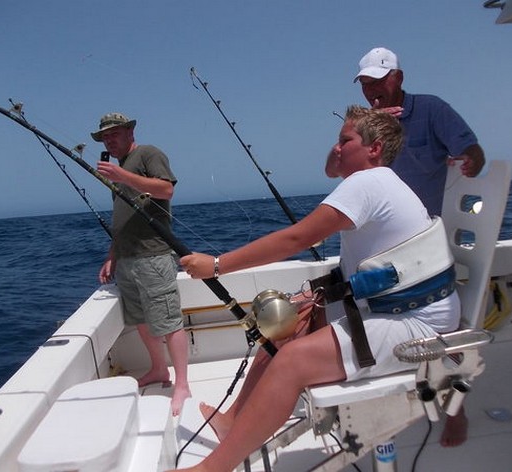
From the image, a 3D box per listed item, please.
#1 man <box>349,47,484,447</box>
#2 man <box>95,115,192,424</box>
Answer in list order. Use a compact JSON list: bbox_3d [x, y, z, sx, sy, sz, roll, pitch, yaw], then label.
[{"bbox_3d":[0.713,0.044,2.380,0.660,1.770,0.480,0,5,43],"label":"man"},{"bbox_3d":[-0.700,0.132,3.130,0.540,1.750,0.500,-1,5,38],"label":"man"}]

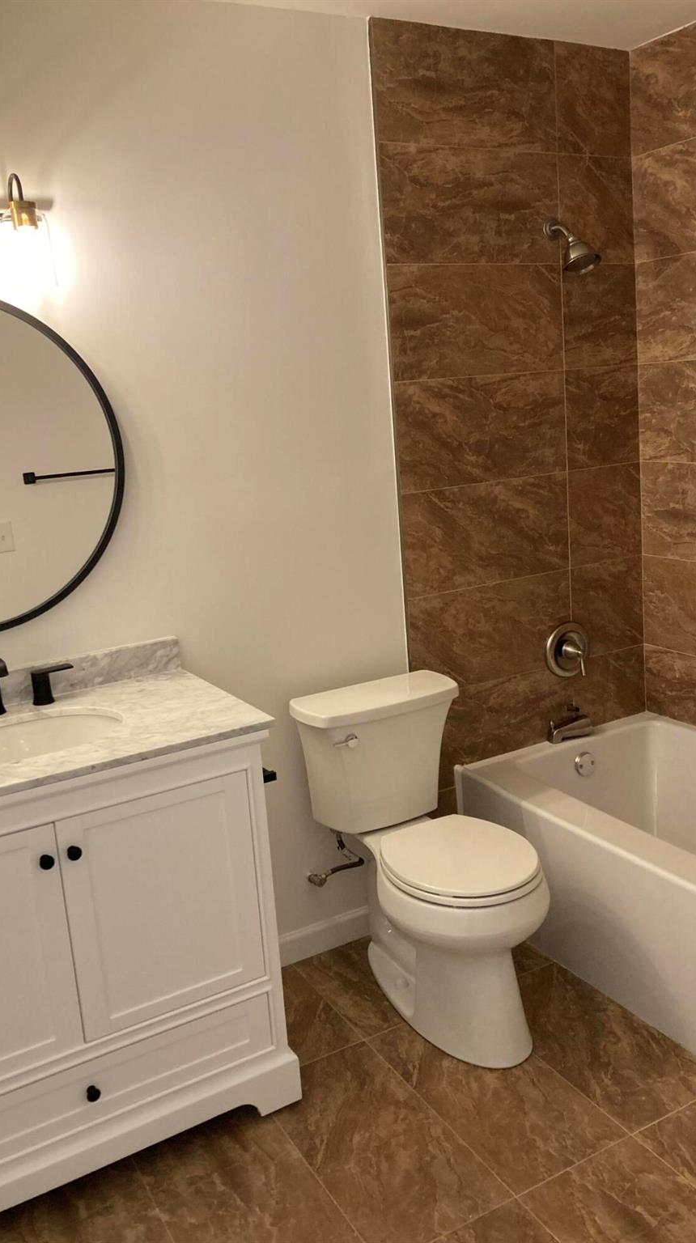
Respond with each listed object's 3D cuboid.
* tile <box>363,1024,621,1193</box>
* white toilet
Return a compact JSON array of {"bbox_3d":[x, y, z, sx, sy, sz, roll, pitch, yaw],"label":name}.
[{"bbox_3d":[0.323,1.065,2.307,0.305,0.010,0.601,-11,14,-27],"label":"tile"},{"bbox_3d":[0.228,0.606,2.596,0.433,0.773,0.730,-11,14,-27],"label":"white toilet"}]

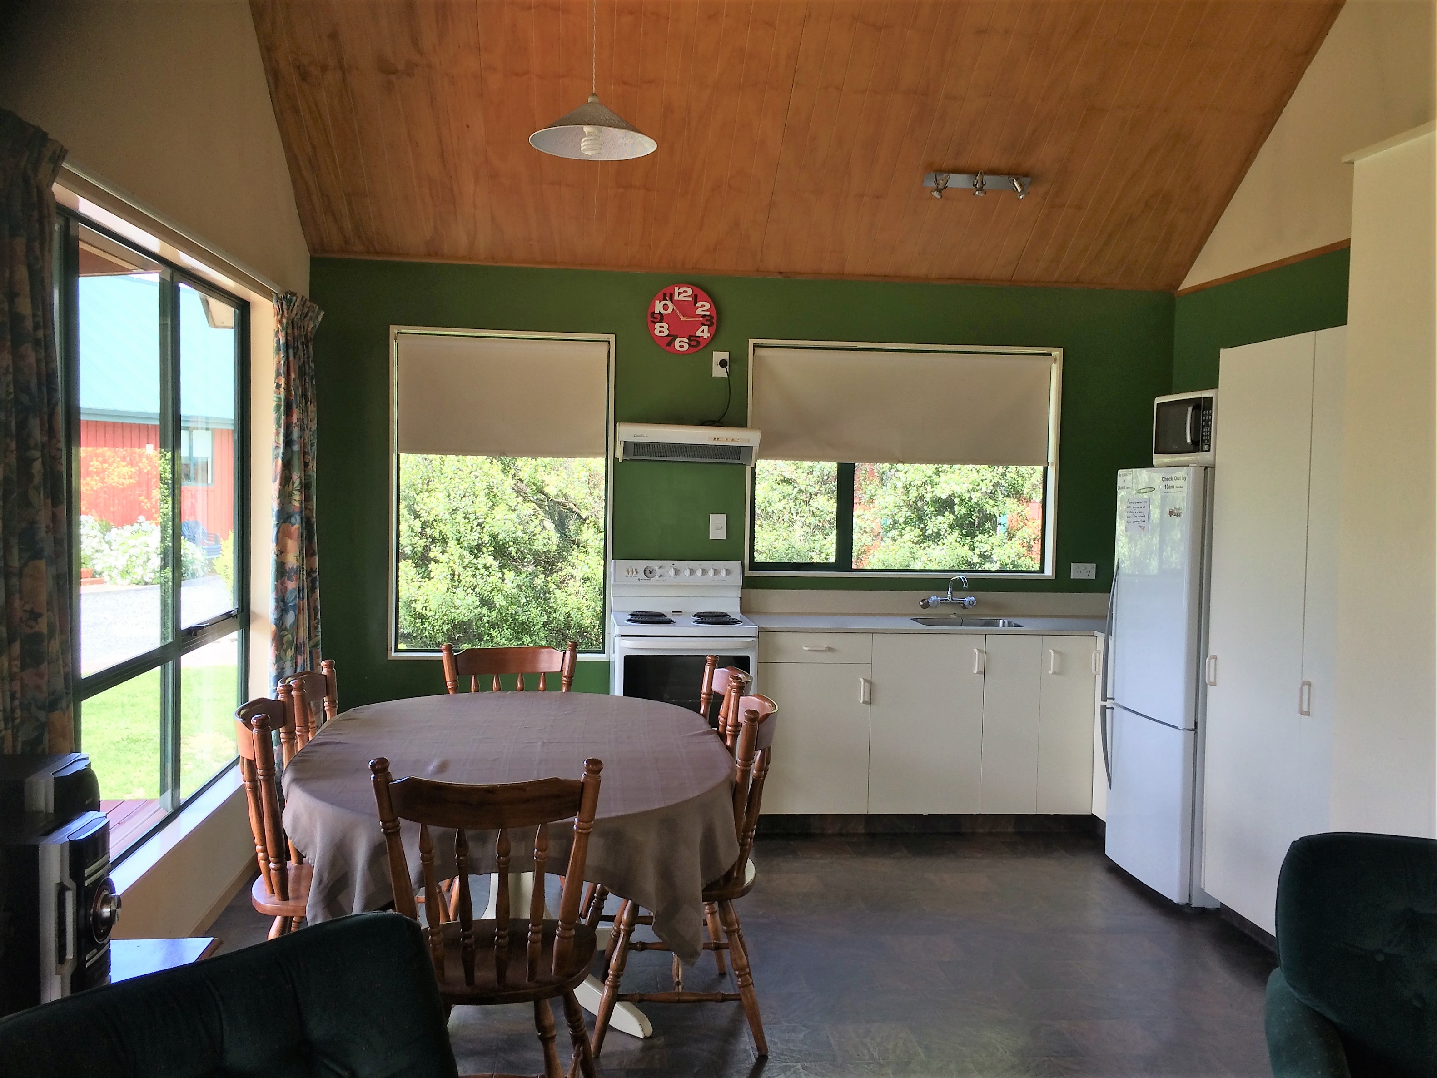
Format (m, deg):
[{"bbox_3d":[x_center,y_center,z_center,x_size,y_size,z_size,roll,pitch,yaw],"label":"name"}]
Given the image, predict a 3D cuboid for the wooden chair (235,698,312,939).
[{"bbox_3d":[-0.978,0.863,3.235,0.503,0.896,0.493,1,3,-11],"label":"wooden chair"}]

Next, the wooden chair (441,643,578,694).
[{"bbox_3d":[-0.711,0.828,4.122,0.493,0.896,0.503,0,3,-14],"label":"wooden chair"}]

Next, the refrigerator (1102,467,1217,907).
[{"bbox_3d":[1.944,0.546,4.639,0.690,1.630,0.580,1,3,-7],"label":"refrigerator"}]

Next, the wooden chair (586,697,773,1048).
[{"bbox_3d":[-0.093,0.876,3.342,0.503,0.896,0.493,1,3,-6],"label":"wooden chair"}]

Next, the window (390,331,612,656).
[{"bbox_3d":[-0.987,-0.194,5.493,0.991,1.484,0.101,1,3,-6],"label":"window"}]

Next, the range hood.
[{"bbox_3d":[-0.151,-0.414,5.428,0.605,0.168,0.470,1,3,-7],"label":"range hood"}]

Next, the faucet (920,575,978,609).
[{"bbox_3d":[1.104,0.258,5.713,0.230,0.167,0.240,1,3,-7],"label":"faucet"}]

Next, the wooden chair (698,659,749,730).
[{"bbox_3d":[-0.147,0.851,3.857,0.503,0.896,0.493,1,3,-8],"label":"wooden chair"}]

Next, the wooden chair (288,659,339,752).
[{"bbox_3d":[-1.082,0.876,3.724,0.490,0.940,0.450,1,3,-7],"label":"wooden chair"}]

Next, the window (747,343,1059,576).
[{"bbox_3d":[0.873,-0.368,5.678,1.495,1.080,0.101,1,3,-6],"label":"window"}]

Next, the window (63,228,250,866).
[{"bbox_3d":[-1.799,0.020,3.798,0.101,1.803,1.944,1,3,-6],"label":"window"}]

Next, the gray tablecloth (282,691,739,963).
[{"bbox_3d":[-0.593,0.985,3.614,1.260,0.755,1.670,1,3,-7],"label":"gray tablecloth"}]

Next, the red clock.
[{"bbox_3d":[-0.167,-1.024,5.610,0.330,0.330,0.040,1,3,-7],"label":"red clock"}]

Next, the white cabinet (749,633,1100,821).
[{"bbox_3d":[0.894,0.791,5.556,1.510,0.808,0.580,1,3,-7],"label":"white cabinet"}]

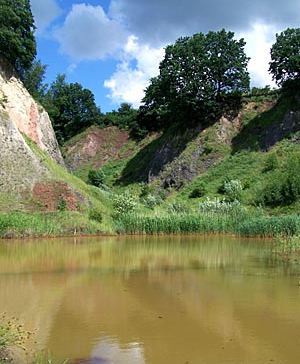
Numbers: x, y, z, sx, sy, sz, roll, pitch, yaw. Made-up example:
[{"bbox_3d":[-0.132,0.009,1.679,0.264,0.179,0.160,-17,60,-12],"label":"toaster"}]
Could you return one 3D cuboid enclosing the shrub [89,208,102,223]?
[{"bbox_3d":[-5.210,3.200,42.000,1.330,1.330,1.300,0,-4,0],"label":"shrub"}]

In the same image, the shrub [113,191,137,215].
[{"bbox_3d":[-2.730,2.350,47.000,2.550,2.870,2.500,0,-4,0],"label":"shrub"}]

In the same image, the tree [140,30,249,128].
[{"bbox_3d":[7.600,-17.510,75.000,18.560,16.900,15.000,0,-4,0],"label":"tree"}]

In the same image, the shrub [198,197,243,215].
[{"bbox_3d":[7.550,2.680,47.000,4.670,2.230,2.500,0,-4,0],"label":"shrub"}]

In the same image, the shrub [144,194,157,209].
[{"bbox_3d":[0.060,2.410,53.000,1.440,1.800,1.500,0,-4,0],"label":"shrub"}]

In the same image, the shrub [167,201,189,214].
[{"bbox_3d":[3.010,2.900,48.000,2.390,1.740,1.900,0,-4,0],"label":"shrub"}]

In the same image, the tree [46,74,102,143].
[{"bbox_3d":[-16.240,-15.190,92.000,11.520,14.400,11.000,0,-4,0],"label":"tree"}]

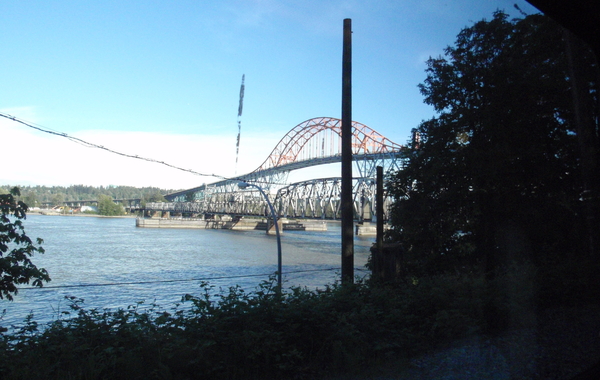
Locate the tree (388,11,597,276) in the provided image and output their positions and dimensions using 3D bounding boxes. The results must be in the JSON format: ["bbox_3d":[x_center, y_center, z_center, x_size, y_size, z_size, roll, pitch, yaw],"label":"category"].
[{"bbox_3d":[6.148,-1.230,15.500,6.700,8.900,6.200,1,-3,0],"label":"tree"}]

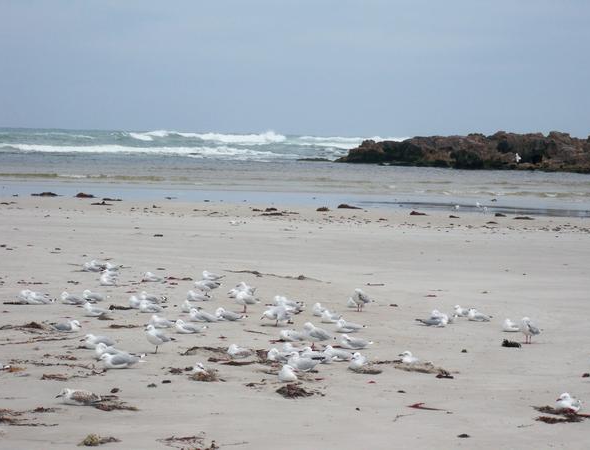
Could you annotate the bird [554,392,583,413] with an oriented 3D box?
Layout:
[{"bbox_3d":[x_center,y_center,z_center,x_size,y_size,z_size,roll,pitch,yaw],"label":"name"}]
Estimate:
[{"bbox_3d":[1.948,1.251,12.898,0.370,0.150,0.140,-1,4,-43],"label":"bird"}]

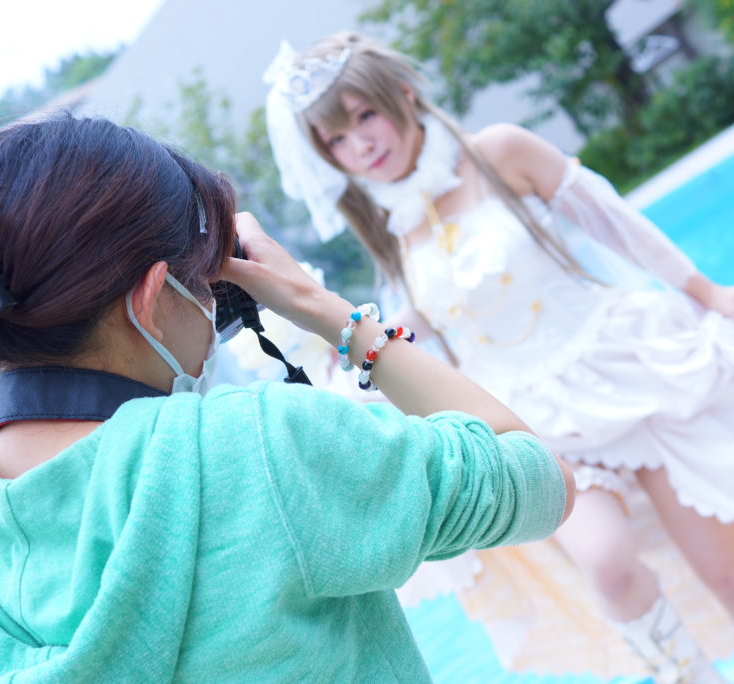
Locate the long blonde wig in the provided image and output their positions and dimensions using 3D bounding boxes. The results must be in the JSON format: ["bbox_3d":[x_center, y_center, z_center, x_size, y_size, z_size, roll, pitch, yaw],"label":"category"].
[{"bbox_3d":[0.102,-0.254,2.450,0.250,0.560,0.250,-34,12,20],"label":"long blonde wig"}]

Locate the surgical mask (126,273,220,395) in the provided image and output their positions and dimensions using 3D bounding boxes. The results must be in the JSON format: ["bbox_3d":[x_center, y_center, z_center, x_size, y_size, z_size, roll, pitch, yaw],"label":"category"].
[{"bbox_3d":[-0.170,0.003,1.175,0.145,0.110,0.120,-14,-4,38],"label":"surgical mask"}]

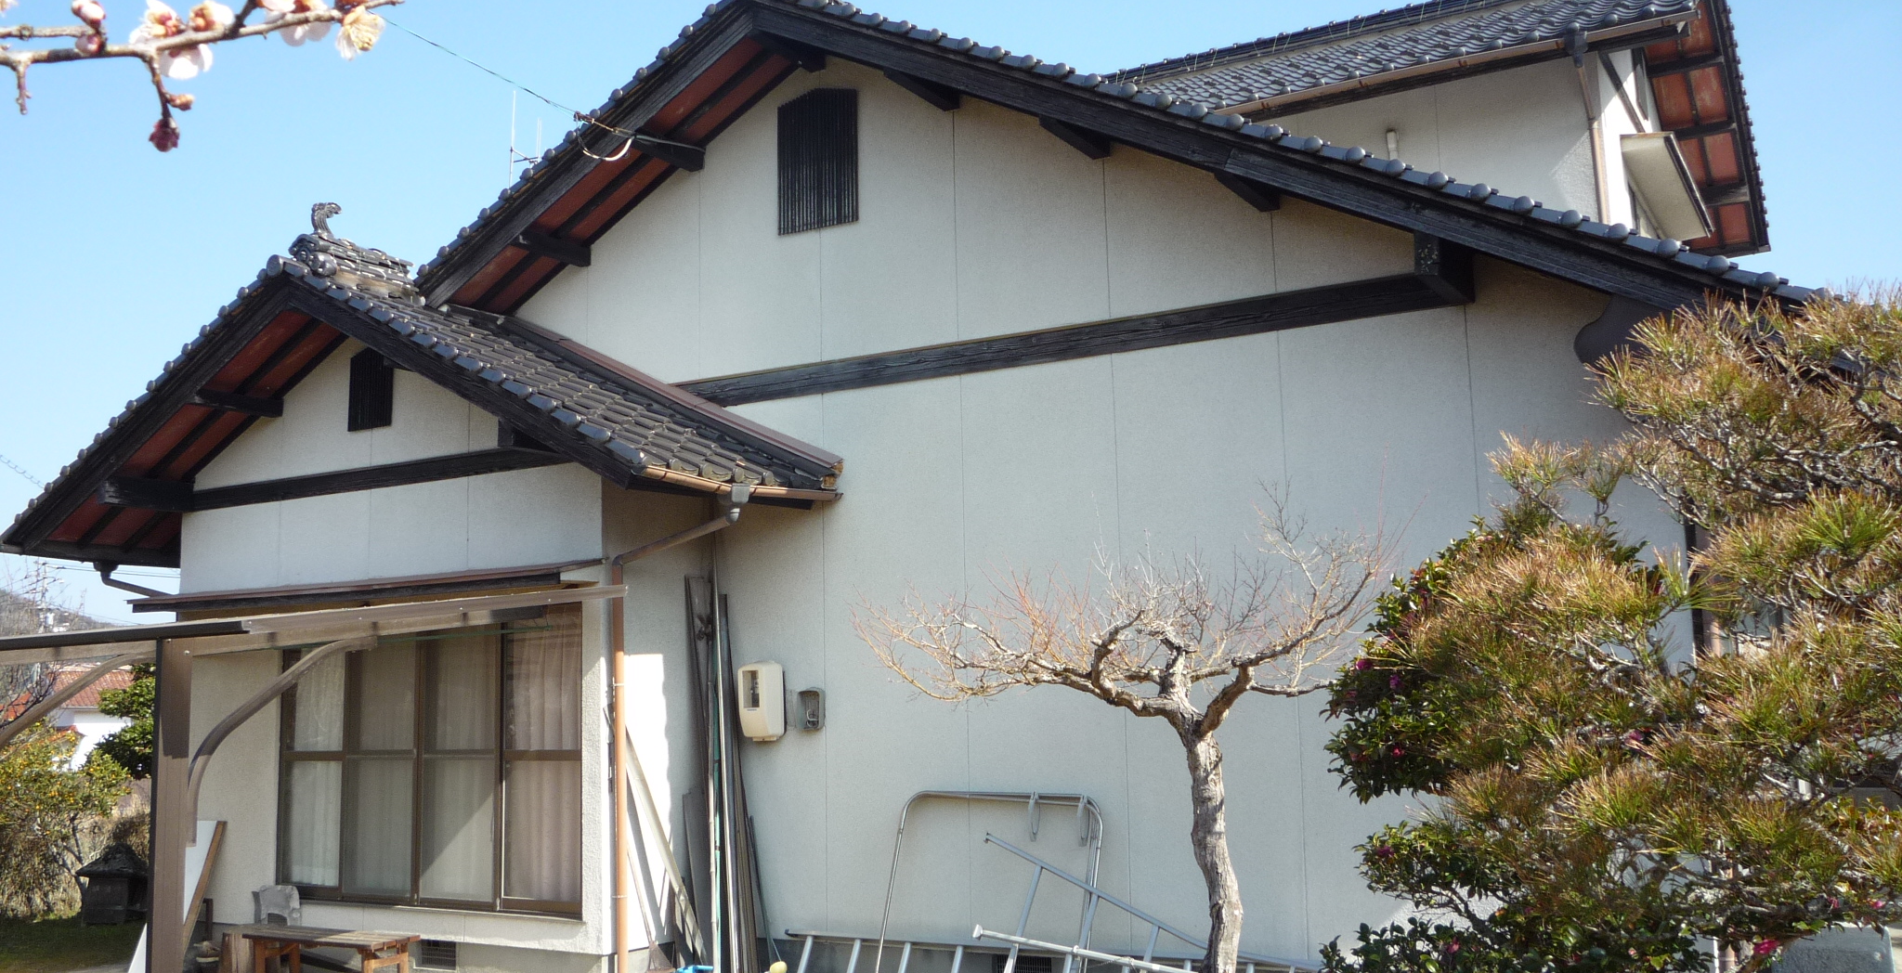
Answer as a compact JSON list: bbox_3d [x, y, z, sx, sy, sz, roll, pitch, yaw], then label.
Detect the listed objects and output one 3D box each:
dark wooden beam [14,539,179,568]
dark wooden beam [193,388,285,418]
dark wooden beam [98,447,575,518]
[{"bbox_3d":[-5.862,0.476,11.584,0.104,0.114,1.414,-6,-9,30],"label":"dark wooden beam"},{"bbox_3d":[-4.583,-0.541,10.604,0.114,0.120,0.614,-6,-9,30],"label":"dark wooden beam"},{"bbox_3d":[-3.866,-0.103,10.130,3.474,0.202,0.614,-6,-9,30],"label":"dark wooden beam"}]

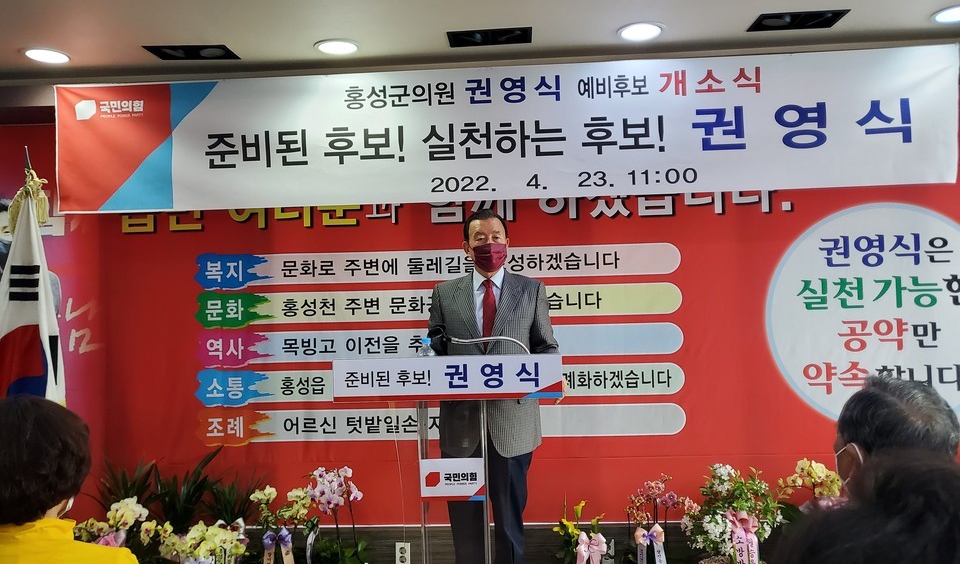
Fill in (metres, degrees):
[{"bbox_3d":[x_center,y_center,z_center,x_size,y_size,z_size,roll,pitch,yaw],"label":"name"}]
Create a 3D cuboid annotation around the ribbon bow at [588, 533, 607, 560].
[{"bbox_3d":[0.511,1.144,3.120,0.080,0.116,0.050,-1,1,3],"label":"ribbon bow"}]

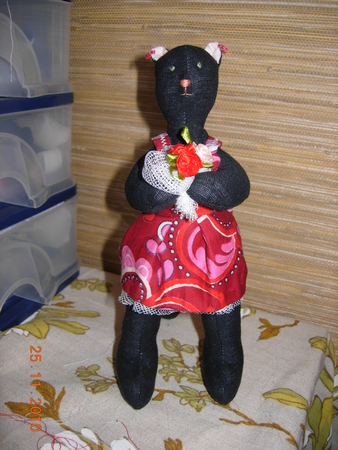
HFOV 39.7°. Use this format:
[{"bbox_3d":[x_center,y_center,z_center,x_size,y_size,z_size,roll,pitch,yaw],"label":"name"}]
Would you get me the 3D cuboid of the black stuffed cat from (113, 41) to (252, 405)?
[{"bbox_3d":[0.013,0.002,0.430,0.120,0.315,0.115,0,21,-3],"label":"black stuffed cat"}]

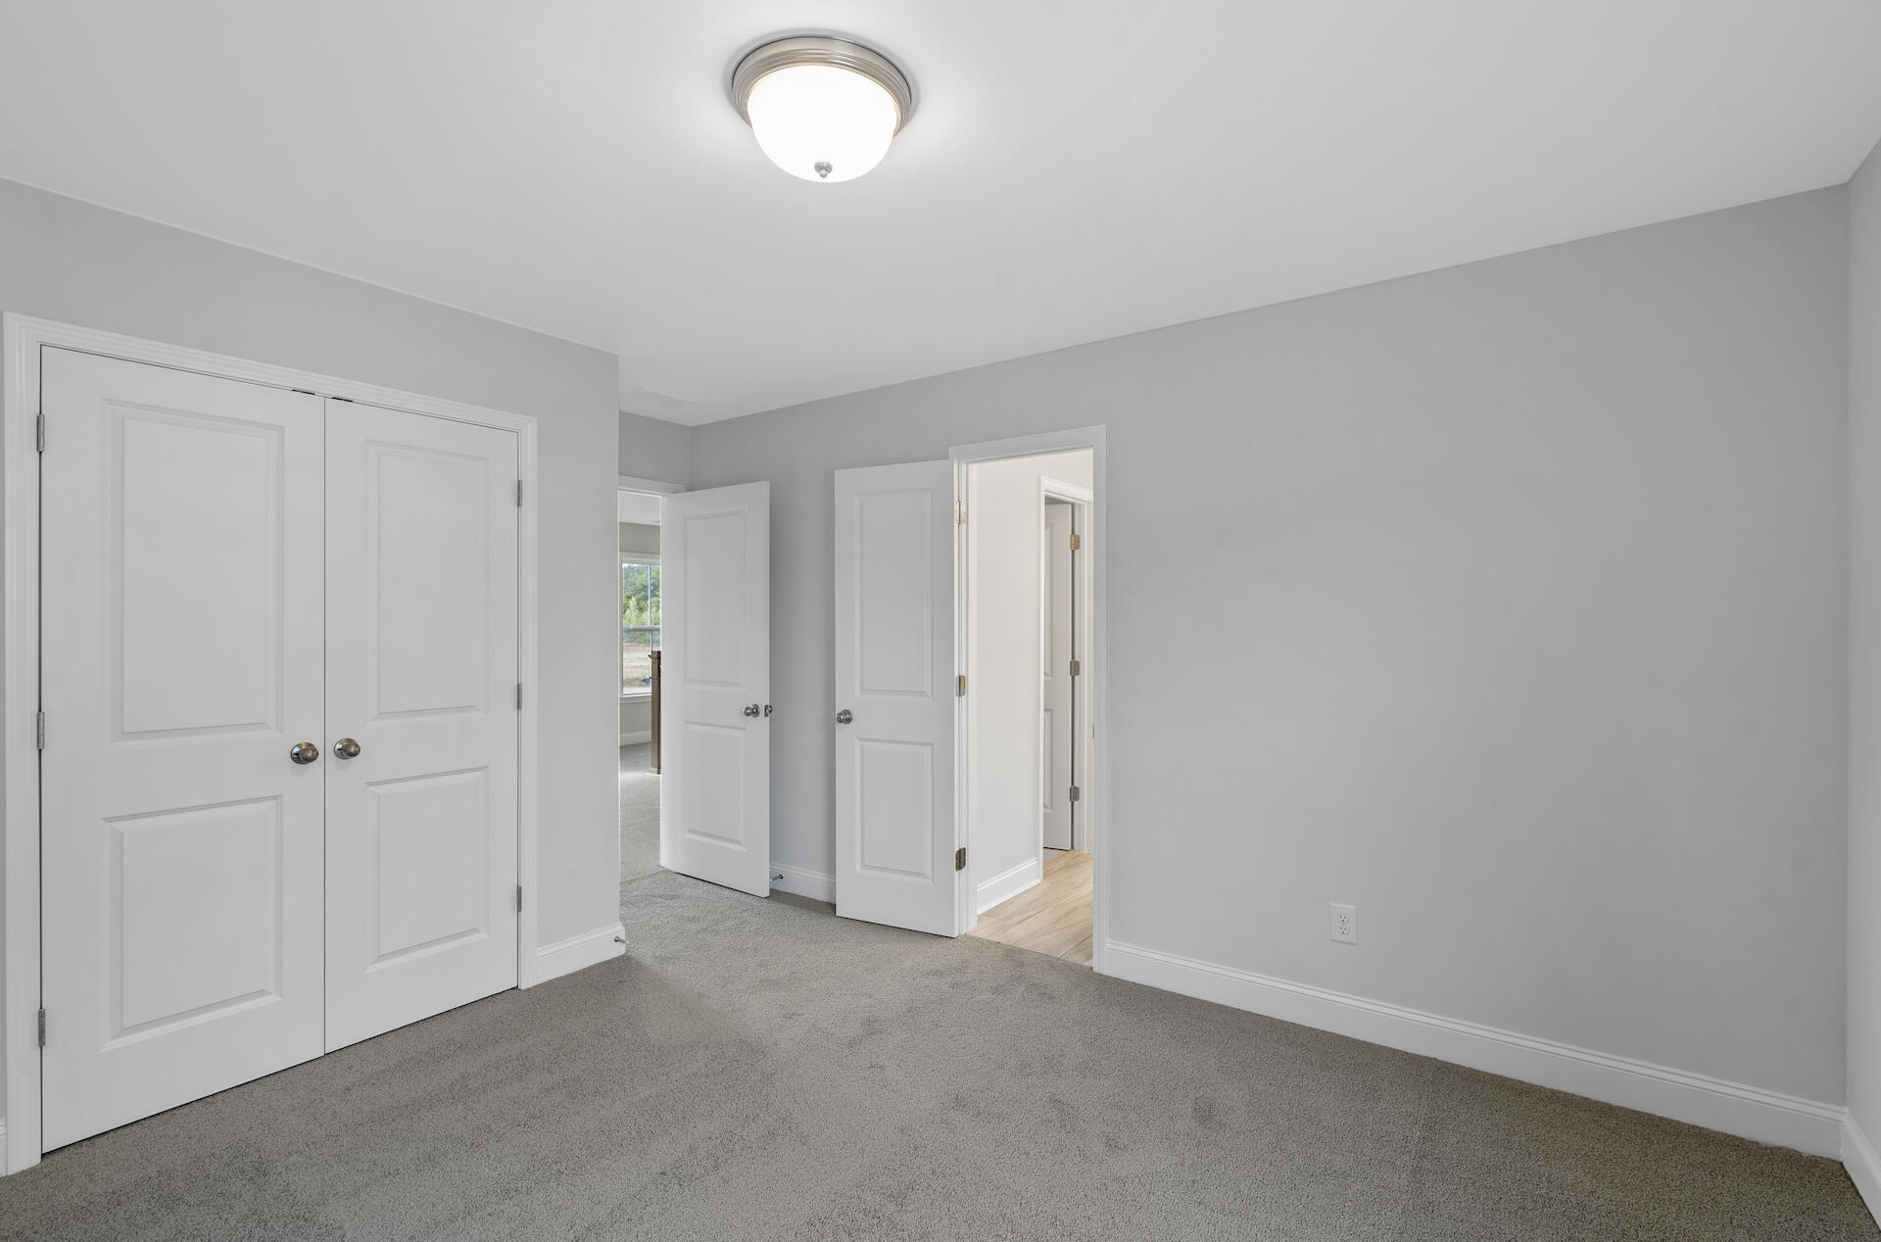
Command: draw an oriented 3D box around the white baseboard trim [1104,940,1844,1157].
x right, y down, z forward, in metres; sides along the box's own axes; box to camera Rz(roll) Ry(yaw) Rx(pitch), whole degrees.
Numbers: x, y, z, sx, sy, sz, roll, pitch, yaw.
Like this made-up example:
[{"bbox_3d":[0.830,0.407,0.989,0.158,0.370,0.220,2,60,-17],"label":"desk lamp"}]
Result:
[{"bbox_3d":[1.450,1.288,2.652,1.974,0.134,0.018,0,0,35],"label":"white baseboard trim"}]

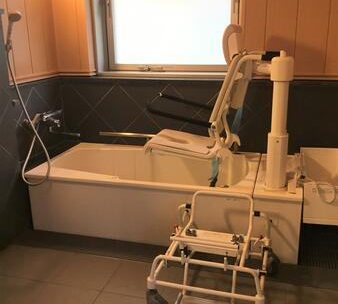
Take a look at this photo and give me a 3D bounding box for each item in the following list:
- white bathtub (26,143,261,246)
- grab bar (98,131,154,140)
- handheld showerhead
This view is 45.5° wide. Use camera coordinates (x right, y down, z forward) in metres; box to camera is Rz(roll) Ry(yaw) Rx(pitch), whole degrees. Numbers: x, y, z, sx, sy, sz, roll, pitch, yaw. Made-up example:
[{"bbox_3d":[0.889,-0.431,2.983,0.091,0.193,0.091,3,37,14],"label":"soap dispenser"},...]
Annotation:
[{"bbox_3d":[-0.126,0.276,2.925,1.499,0.400,0.818,4,18,15],"label":"white bathtub"},{"bbox_3d":[-0.284,-0.126,3.259,0.620,0.045,0.080,4,18,15],"label":"grab bar"},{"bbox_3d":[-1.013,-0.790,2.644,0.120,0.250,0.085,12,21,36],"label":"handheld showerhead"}]

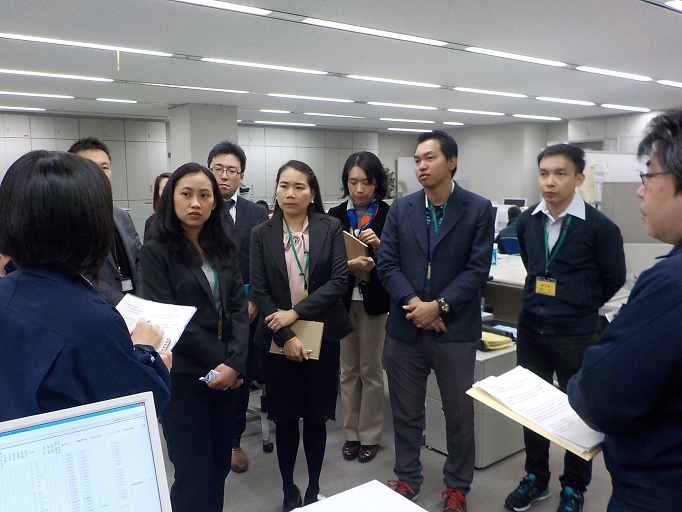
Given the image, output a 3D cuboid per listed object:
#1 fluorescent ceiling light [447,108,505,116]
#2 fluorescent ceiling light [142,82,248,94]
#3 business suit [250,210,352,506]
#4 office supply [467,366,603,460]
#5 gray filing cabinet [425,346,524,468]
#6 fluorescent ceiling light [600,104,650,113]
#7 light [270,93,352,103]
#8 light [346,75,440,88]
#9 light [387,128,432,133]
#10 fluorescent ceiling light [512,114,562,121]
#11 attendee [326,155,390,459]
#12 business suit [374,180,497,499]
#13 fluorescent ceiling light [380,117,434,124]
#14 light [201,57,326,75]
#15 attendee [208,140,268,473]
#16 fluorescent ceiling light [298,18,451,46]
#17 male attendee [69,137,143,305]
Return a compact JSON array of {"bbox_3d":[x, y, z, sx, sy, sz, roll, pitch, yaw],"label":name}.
[{"bbox_3d":[2.034,-2.155,8.812,1.230,0.060,0.150,-6,9,-36],"label":"fluorescent ceiling light"},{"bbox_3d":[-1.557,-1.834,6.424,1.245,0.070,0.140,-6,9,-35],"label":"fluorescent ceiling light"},{"bbox_3d":[-0.181,0.472,2.712,0.470,1.359,0.340,-1,7,-1],"label":"business suit"},{"bbox_3d":[0.503,0.358,1.437,0.230,0.030,0.310,-10,28,-44],"label":"office supply"},{"bbox_3d":[0.847,0.796,3.397,0.580,0.605,0.395,-6,9,-36],"label":"gray filing cabinet"},{"bbox_3d":[4.076,-2.125,8.450,1.230,0.060,0.150,-6,9,-36],"label":"fluorescent ceiling light"},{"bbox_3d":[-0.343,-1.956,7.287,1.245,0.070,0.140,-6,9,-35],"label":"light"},{"bbox_3d":[0.557,-1.746,5.864,1.230,0.060,0.150,-6,9,-36],"label":"light"},{"bbox_3d":[1.437,-2.590,12.098,1.230,0.060,0.150,-6,9,-36],"label":"light"},{"bbox_3d":[3.225,-2.284,9.698,1.230,0.060,0.150,-6,9,-36],"label":"fluorescent ceiling light"},{"bbox_3d":[0.105,0.270,3.190,0.430,1.634,0.360,1,7,10],"label":"attendee"},{"bbox_3d":[0.428,0.409,2.710,0.530,1.481,0.310,3,8,23],"label":"business suit"},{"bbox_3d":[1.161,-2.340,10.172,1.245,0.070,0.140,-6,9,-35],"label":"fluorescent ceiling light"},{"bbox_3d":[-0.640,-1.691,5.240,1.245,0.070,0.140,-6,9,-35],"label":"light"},{"bbox_3d":[-0.586,0.256,3.107,0.480,1.697,0.320,-1,7,-7],"label":"attendee"},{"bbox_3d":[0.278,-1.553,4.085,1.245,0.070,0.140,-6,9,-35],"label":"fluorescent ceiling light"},{"bbox_3d":[-1.203,0.292,2.986,0.500,1.750,0.320,-8,11,-44],"label":"male attendee"}]

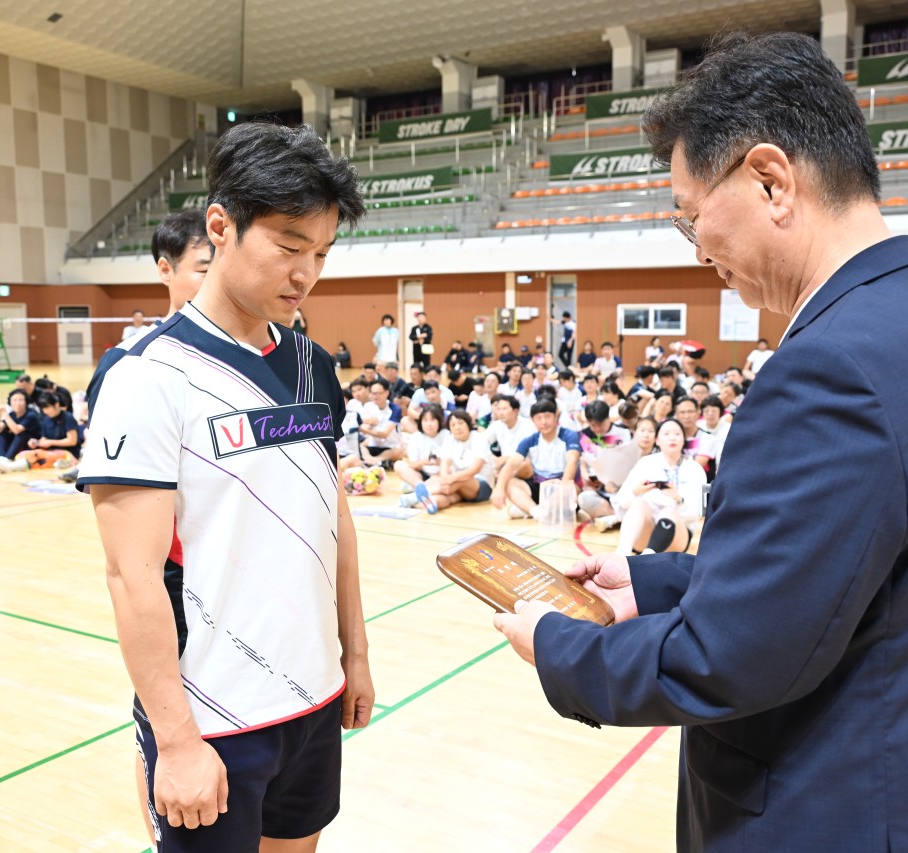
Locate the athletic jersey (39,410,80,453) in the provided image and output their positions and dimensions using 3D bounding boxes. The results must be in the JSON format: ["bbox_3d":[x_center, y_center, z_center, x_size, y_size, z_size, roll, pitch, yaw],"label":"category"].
[{"bbox_3d":[-4.320,0.066,10.900,0.420,0.450,0.320,1,6,9],"label":"athletic jersey"}]

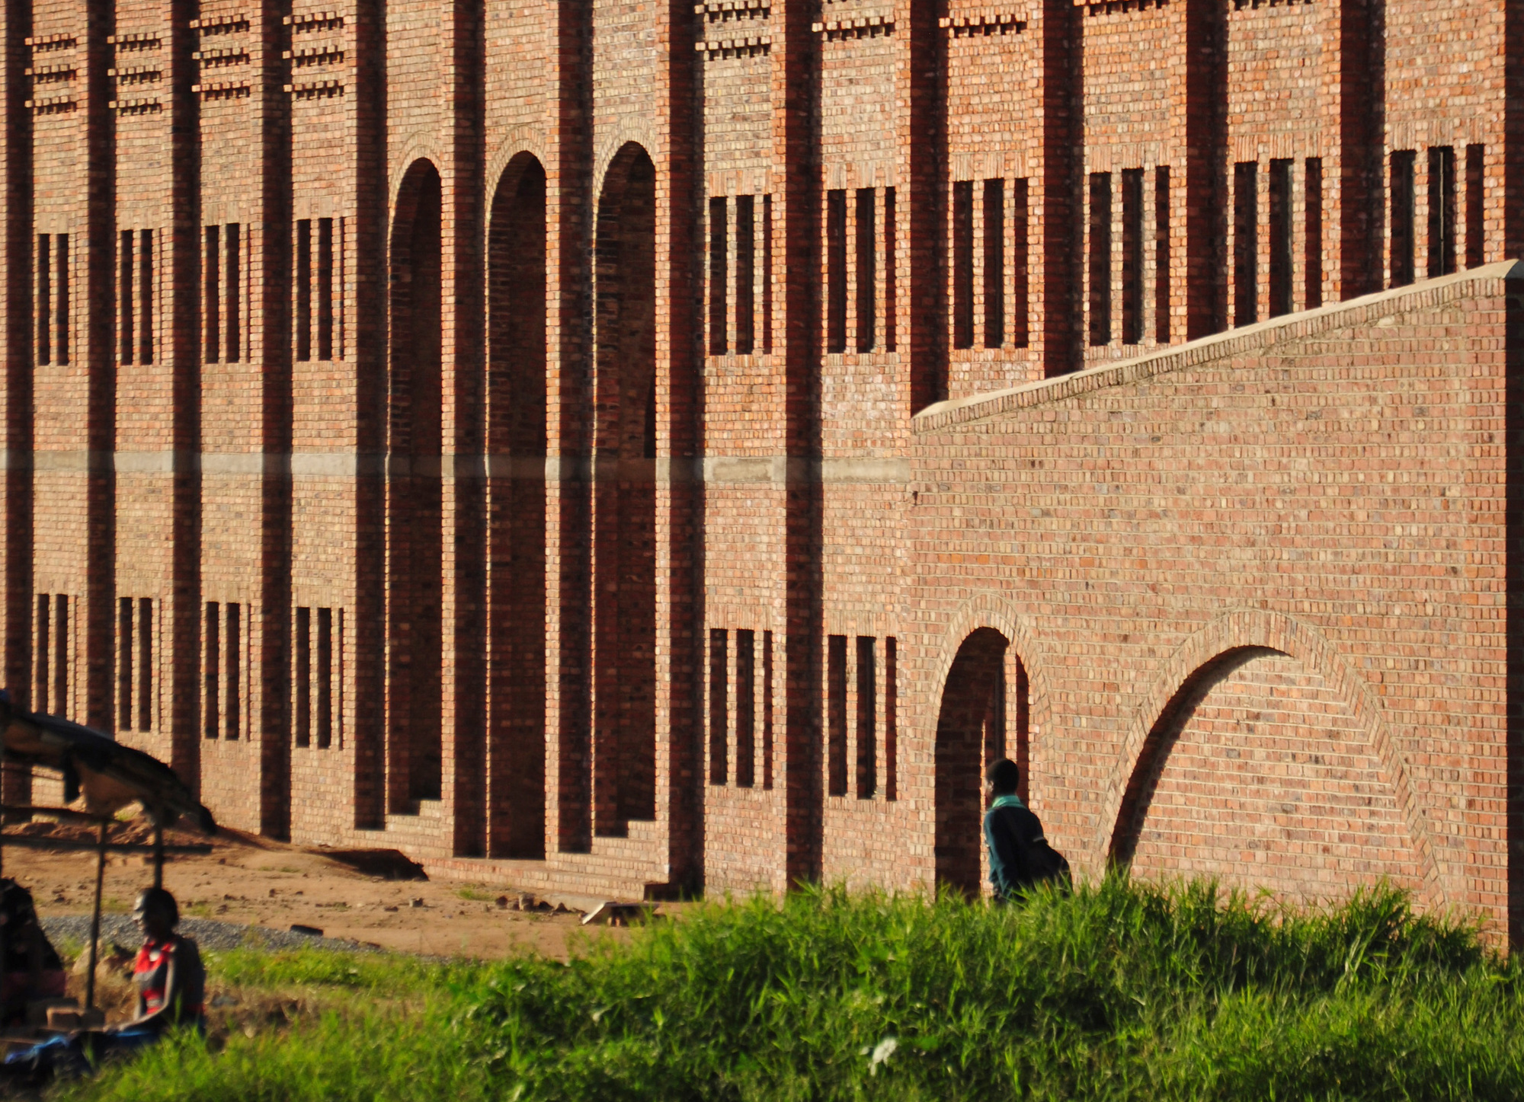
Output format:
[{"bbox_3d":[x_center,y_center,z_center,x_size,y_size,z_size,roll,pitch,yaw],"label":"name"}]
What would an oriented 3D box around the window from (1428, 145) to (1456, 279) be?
[{"bbox_3d":[5.369,-2.412,77.661,0.200,1.440,0.445,0,1,-21],"label":"window"}]

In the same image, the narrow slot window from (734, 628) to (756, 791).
[{"bbox_3d":[-0.080,1.391,87.541,0.120,1.377,0.419,0,1,-21],"label":"narrow slot window"}]

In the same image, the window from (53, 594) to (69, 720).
[{"bbox_3d":[-7.661,1.220,110.936,0.200,1.440,0.445,0,1,-21],"label":"window"}]

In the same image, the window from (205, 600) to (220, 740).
[{"bbox_3d":[-5.208,1.163,96.564,0.200,1.315,0.405,0,1,-21],"label":"window"}]

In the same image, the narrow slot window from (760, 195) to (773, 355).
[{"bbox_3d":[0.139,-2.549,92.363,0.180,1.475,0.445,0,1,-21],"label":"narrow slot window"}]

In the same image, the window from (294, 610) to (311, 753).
[{"bbox_3d":[-4.767,1.336,104.895,0.180,1.475,0.445,0,1,-21],"label":"window"}]

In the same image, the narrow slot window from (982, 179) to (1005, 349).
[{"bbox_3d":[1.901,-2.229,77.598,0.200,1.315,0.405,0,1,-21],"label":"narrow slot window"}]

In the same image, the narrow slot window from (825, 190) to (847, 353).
[{"bbox_3d":[0.760,-2.570,91.781,0.150,1.502,0.430,0,1,-21],"label":"narrow slot window"}]

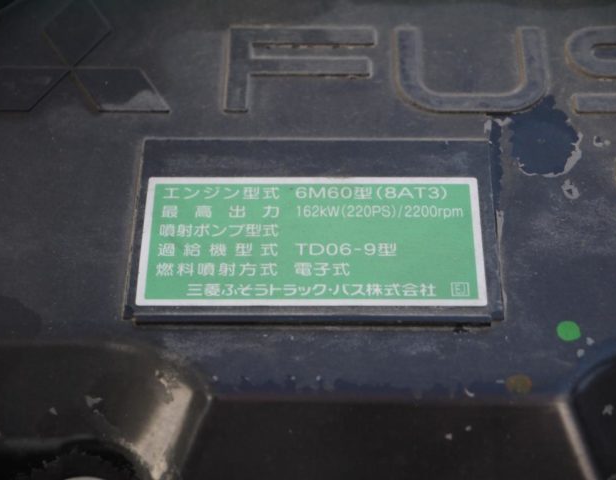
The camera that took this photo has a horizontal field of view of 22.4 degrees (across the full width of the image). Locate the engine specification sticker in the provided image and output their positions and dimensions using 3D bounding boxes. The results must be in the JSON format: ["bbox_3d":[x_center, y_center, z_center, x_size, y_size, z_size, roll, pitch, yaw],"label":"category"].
[{"bbox_3d":[0.002,0.000,0.526,0.115,0.002,0.055,0,51,1],"label":"engine specification sticker"}]

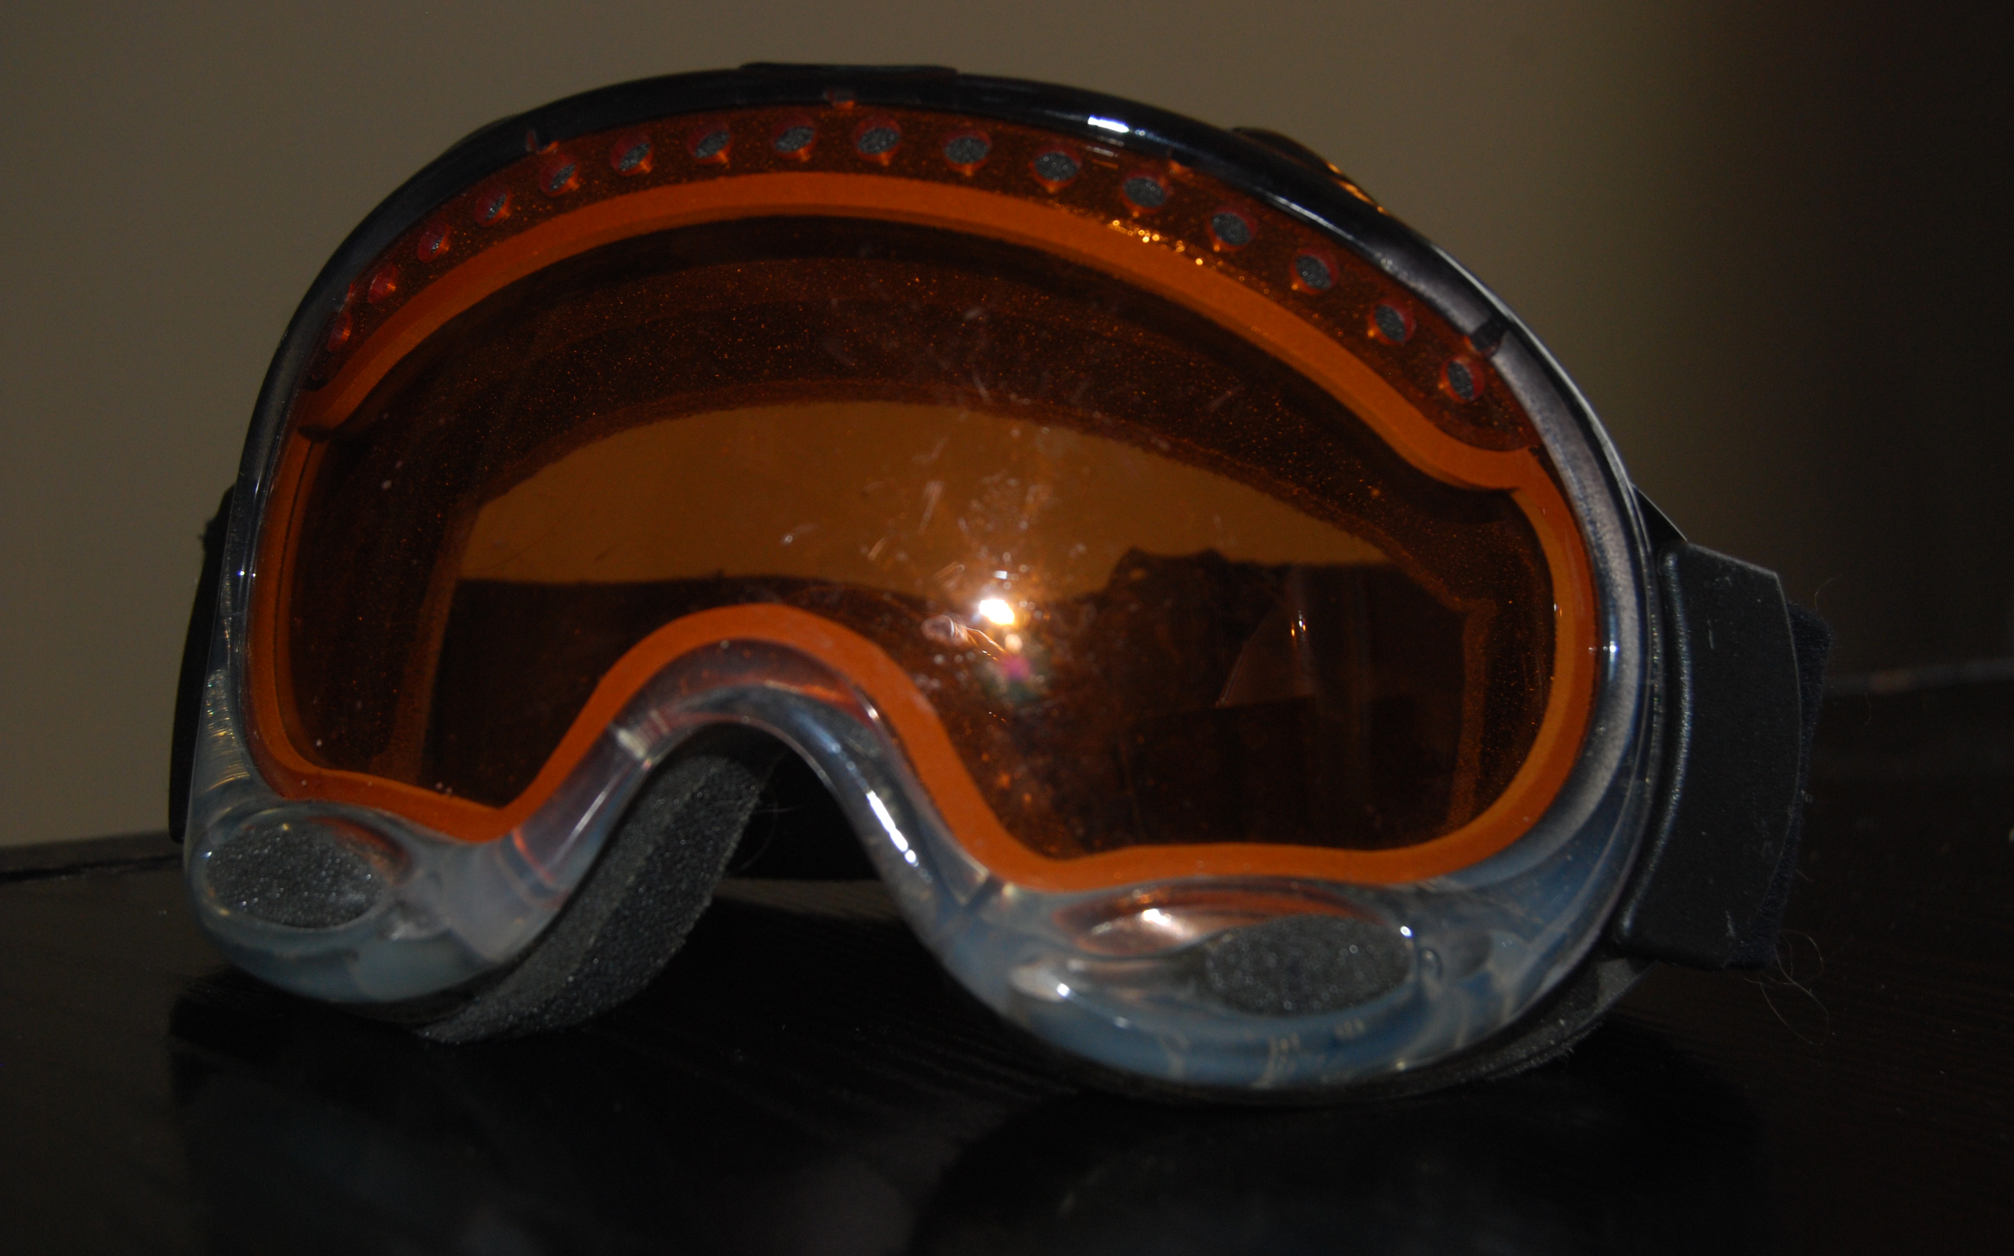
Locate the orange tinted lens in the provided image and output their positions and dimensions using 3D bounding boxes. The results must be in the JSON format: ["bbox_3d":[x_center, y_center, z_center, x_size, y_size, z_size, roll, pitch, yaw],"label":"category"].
[{"bbox_3d":[-0.019,-0.008,0.349,0.154,0.065,0.035,4,-12,17],"label":"orange tinted lens"}]

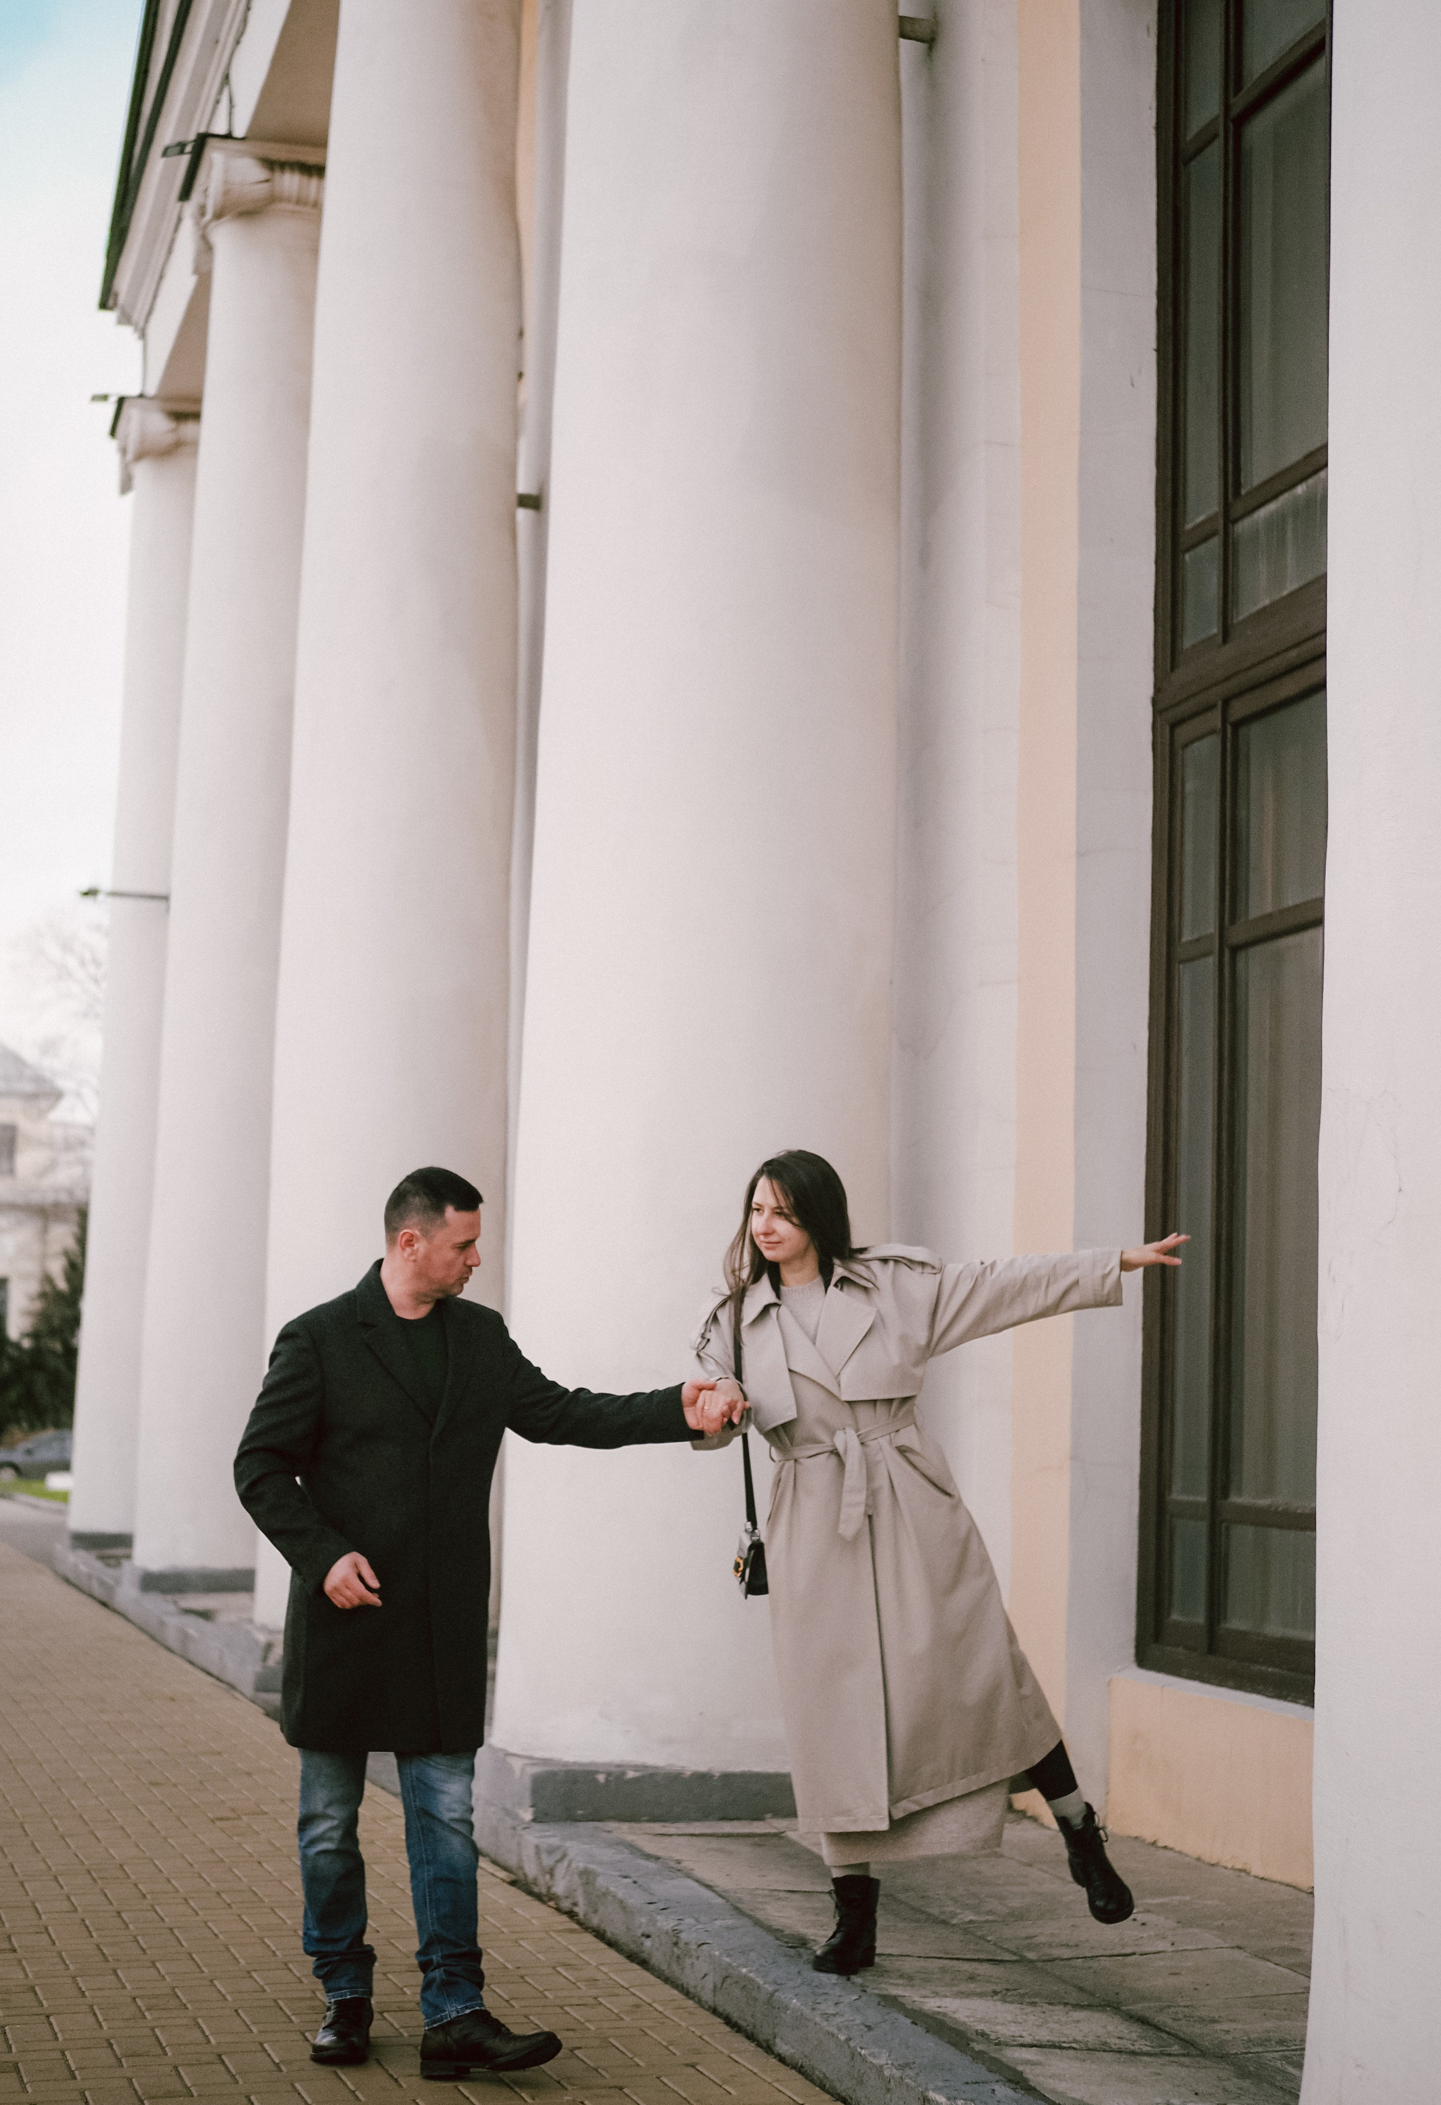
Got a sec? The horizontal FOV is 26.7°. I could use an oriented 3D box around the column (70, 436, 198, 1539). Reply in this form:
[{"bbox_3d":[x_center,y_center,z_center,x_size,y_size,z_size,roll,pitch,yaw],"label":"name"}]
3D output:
[{"bbox_3d":[-4.735,-0.573,26.262,1.320,9.650,1.320,4,-7,-16],"label":"column"}]

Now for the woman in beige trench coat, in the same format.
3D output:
[{"bbox_3d":[0.463,1.071,6.466,1.030,1.720,0.620,0,-7,12],"label":"woman in beige trench coat"}]

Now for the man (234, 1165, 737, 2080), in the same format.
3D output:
[{"bbox_3d":[-0.481,1.135,6.199,0.950,1.800,0.580,4,-8,-20],"label":"man"}]

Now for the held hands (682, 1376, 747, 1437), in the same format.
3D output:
[{"bbox_3d":[-0.012,0.718,6.170,0.130,0.115,0.110,4,-8,-20],"label":"held hands"}]

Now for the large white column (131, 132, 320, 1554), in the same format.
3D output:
[{"bbox_3d":[-3.142,-1.215,20.827,1.320,9.650,1.320,4,-7,-16],"label":"large white column"}]

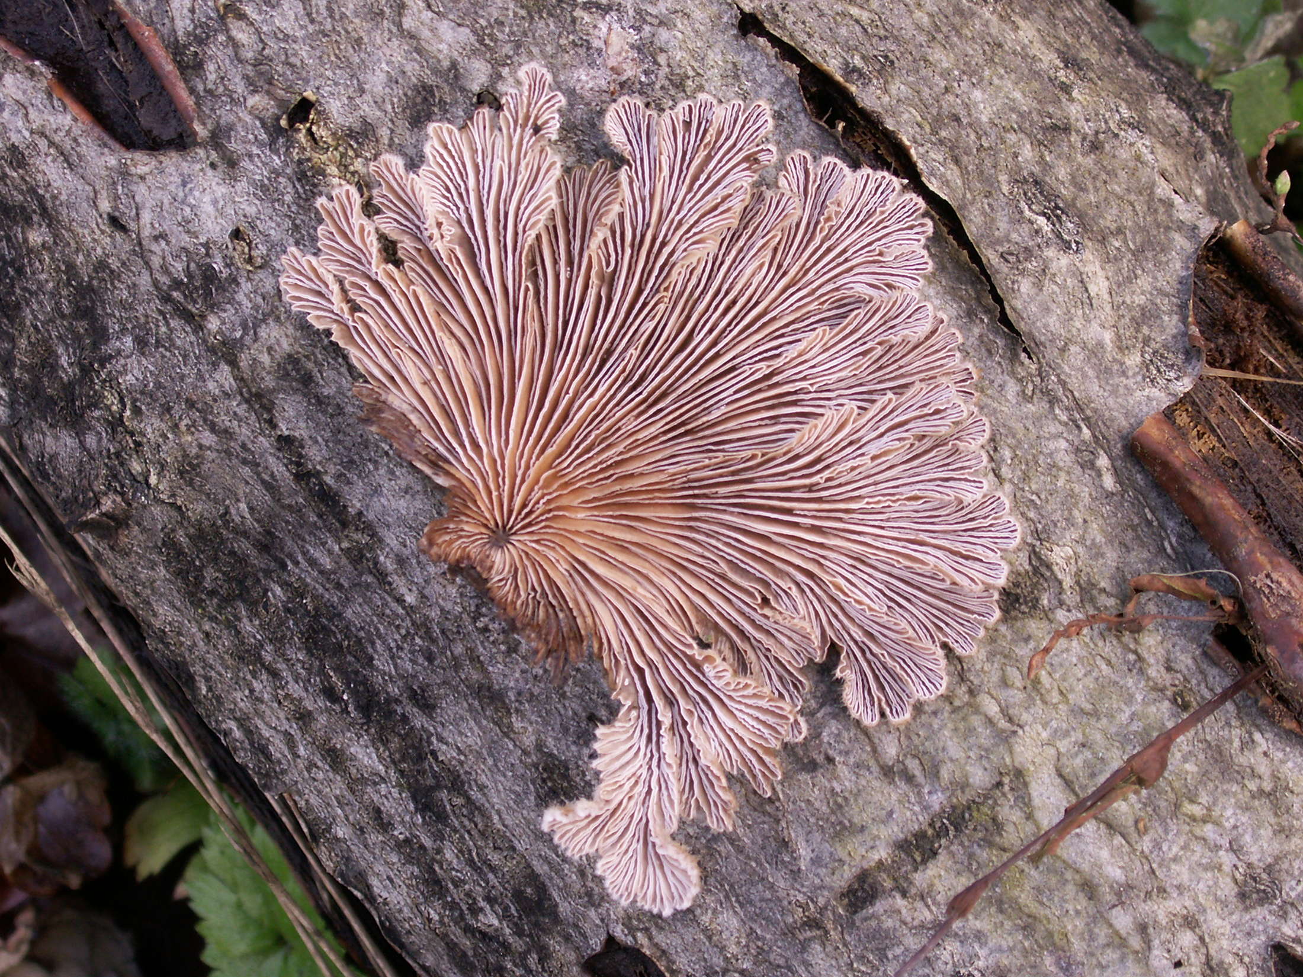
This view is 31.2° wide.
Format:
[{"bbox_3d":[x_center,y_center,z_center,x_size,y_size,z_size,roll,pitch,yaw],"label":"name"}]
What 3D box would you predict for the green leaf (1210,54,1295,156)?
[{"bbox_3d":[0.076,-0.048,0.295,0.012,0.004,0.014,-39,82,-14],"label":"green leaf"}]

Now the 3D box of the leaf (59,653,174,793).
[{"bbox_3d":[-0.068,0.030,0.300,0.013,0.006,0.019,-37,75,-4],"label":"leaf"}]

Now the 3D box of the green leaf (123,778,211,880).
[{"bbox_3d":[-0.062,0.044,0.300,0.010,0.005,0.017,37,86,14],"label":"green leaf"}]

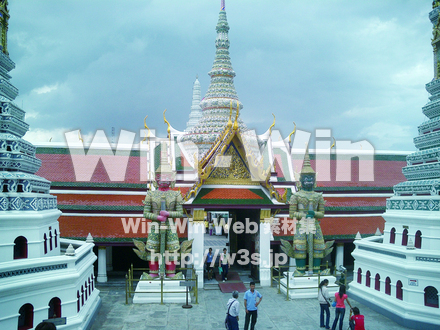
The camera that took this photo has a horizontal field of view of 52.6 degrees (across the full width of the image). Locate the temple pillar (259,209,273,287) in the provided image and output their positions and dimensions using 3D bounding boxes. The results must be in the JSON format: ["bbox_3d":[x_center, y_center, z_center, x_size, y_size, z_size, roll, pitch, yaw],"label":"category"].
[{"bbox_3d":[2.278,4.132,22.495,0.540,3.850,0.540,1,-5,-6],"label":"temple pillar"}]

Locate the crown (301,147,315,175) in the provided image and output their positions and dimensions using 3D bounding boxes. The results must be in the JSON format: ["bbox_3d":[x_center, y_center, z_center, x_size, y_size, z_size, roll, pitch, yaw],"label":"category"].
[{"bbox_3d":[4.109,-0.282,20.716,0.650,1.405,0.650,1,-5,-6],"label":"crown"}]

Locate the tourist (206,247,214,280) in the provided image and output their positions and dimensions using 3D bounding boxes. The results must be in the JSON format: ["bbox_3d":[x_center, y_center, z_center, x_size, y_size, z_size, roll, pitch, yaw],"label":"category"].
[{"bbox_3d":[-0.486,5.073,22.843,0.450,1.601,0.350,1,-5,-6],"label":"tourist"}]

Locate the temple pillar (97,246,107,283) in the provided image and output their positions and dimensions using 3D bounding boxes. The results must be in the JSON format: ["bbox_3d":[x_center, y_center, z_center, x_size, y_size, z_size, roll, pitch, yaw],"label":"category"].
[{"bbox_3d":[-5.938,4.878,22.452,0.470,2.000,0.470,1,-6,-7],"label":"temple pillar"}]

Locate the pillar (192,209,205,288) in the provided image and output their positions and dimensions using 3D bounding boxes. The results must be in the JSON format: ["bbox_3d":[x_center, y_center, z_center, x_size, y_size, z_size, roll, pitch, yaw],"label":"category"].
[{"bbox_3d":[-1.059,4.081,21.957,0.540,3.852,0.540,1,-5,-6],"label":"pillar"}]

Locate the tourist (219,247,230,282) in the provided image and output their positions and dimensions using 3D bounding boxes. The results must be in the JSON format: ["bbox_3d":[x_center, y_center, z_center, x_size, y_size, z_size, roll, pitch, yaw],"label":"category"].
[{"bbox_3d":[0.224,4.987,22.211,0.520,1.655,0.400,1,-5,-6],"label":"tourist"}]

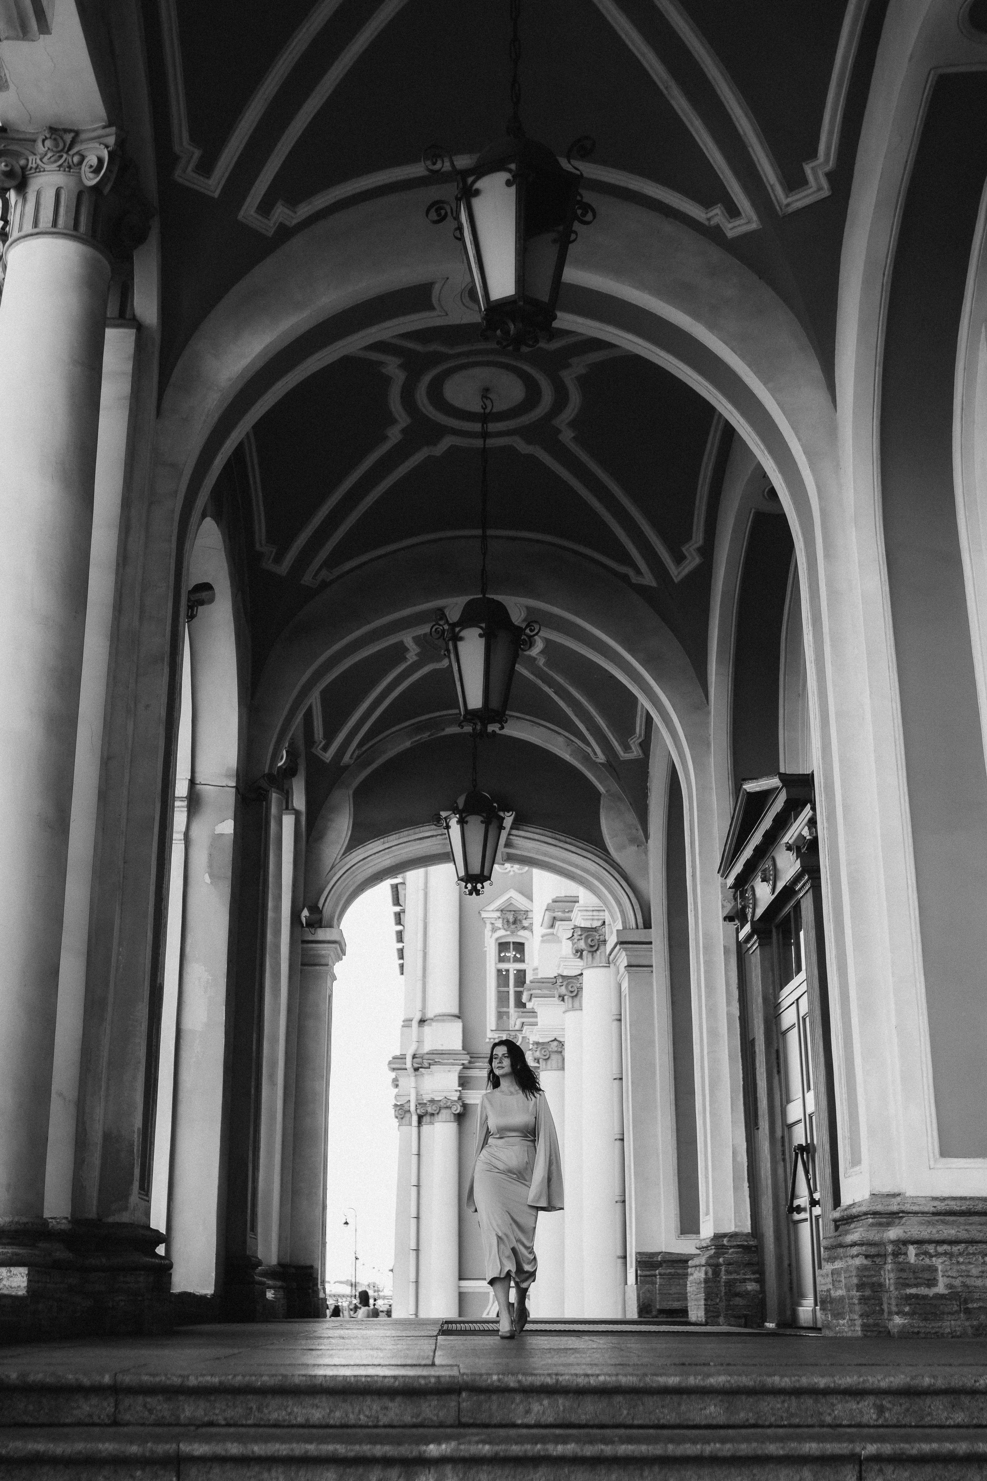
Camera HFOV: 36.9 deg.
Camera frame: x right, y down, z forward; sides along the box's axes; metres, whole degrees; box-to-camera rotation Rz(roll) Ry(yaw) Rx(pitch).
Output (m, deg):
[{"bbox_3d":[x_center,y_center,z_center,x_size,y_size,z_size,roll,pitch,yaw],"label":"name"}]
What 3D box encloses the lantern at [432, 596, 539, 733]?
[{"bbox_3d":[-0.073,-0.662,12.675,0.900,1.207,0.900,0,-16,-2],"label":"lantern"}]

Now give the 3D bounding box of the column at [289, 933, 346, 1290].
[{"bbox_3d":[-2.312,4.990,19.645,0.560,4.951,0.800,0,-16,-2],"label":"column"}]

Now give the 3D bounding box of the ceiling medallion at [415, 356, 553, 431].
[{"bbox_3d":[-0.084,-3.159,13.500,1.260,0.100,1.220,0,-16,-2],"label":"ceiling medallion"}]

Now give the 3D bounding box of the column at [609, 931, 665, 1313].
[{"bbox_3d":[1.865,5.005,19.640,0.520,4.919,0.800,0,-16,-2],"label":"column"}]

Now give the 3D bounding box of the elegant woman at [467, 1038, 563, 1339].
[{"bbox_3d":[0.124,2.697,9.021,0.580,1.721,0.420,-2,-16,5],"label":"elegant woman"}]

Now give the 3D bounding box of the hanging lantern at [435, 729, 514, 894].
[{"bbox_3d":[-0.227,0.822,17.571,0.900,1.989,0.900,0,-16,-2],"label":"hanging lantern"}]

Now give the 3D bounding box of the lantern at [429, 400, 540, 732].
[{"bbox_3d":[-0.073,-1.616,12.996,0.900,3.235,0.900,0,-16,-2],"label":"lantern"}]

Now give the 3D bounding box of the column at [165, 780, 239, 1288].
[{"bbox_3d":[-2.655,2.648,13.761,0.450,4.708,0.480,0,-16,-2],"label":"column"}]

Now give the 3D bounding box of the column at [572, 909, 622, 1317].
[{"bbox_3d":[2.070,7.692,30.415,0.880,7.943,0.880,0,-16,-2],"label":"column"}]

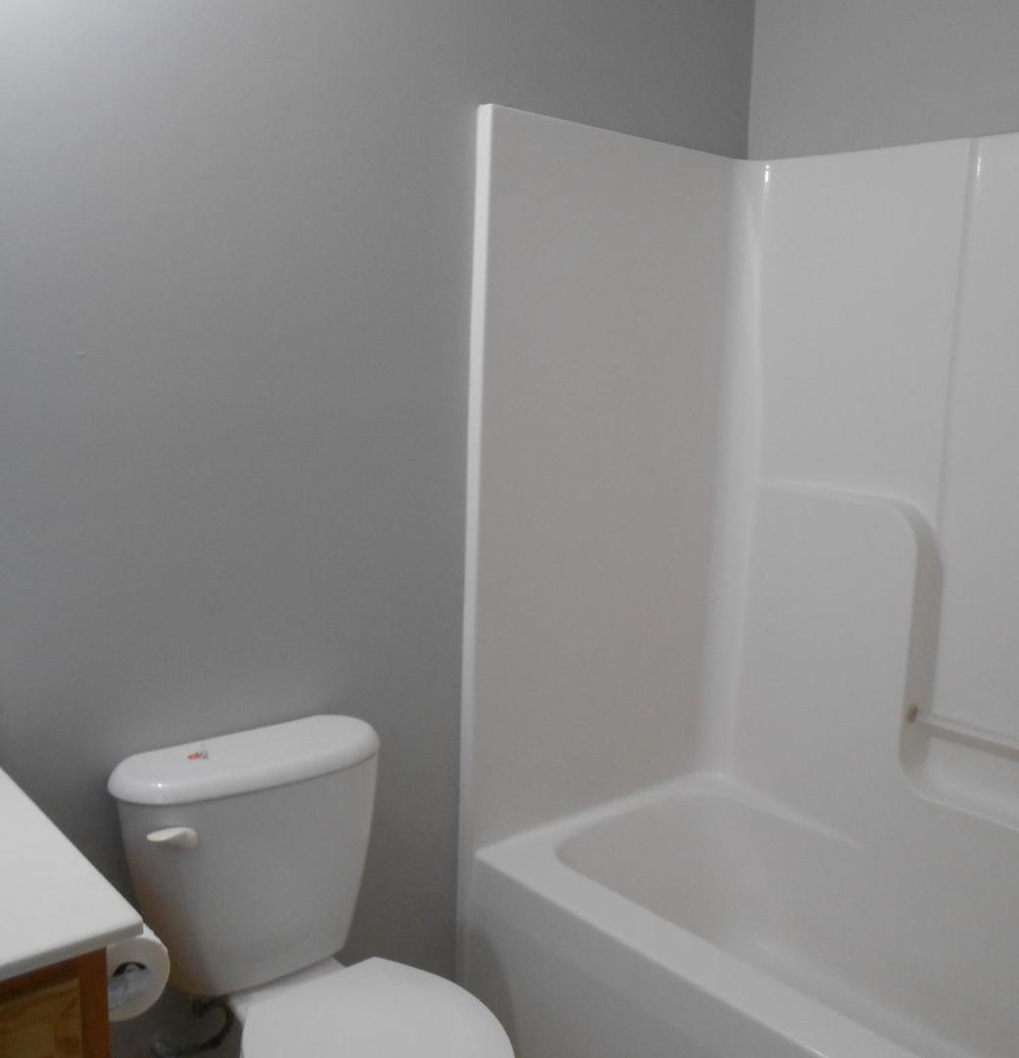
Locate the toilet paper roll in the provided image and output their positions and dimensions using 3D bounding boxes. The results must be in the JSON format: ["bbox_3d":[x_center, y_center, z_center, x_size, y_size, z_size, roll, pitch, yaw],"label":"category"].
[{"bbox_3d":[-0.492,0.539,1.321,0.104,0.104,0.104,-6,11,-40],"label":"toilet paper roll"}]

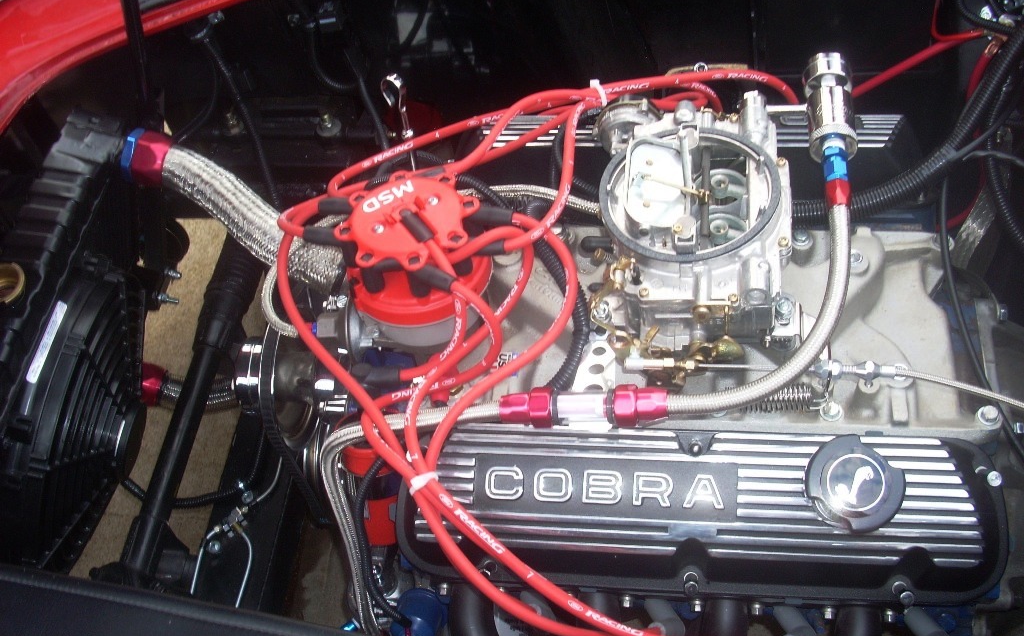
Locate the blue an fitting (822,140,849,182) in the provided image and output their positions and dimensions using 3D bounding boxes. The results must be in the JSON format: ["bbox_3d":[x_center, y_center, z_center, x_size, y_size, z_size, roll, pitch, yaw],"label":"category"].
[{"bbox_3d":[0.265,-0.128,0.893,0.021,0.021,0.036,1,54,10],"label":"blue an fitting"}]

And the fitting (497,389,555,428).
[{"bbox_3d":[0.011,0.071,0.864,0.042,0.031,0.031,-2,53,15],"label":"fitting"}]

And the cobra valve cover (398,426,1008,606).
[{"bbox_3d":[0.142,0.150,0.876,0.497,0.080,0.145,1,79,10],"label":"cobra valve cover"}]

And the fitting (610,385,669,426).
[{"bbox_3d":[0.099,0.068,0.842,0.042,0.031,0.031,-2,53,15],"label":"fitting"}]

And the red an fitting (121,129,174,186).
[{"bbox_3d":[-0.367,-0.162,1.105,0.041,0.054,0.056,9,55,0],"label":"red an fitting"}]

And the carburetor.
[{"bbox_3d":[0.144,-0.082,0.898,0.168,0.113,0.215,1,54,10],"label":"carburetor"}]

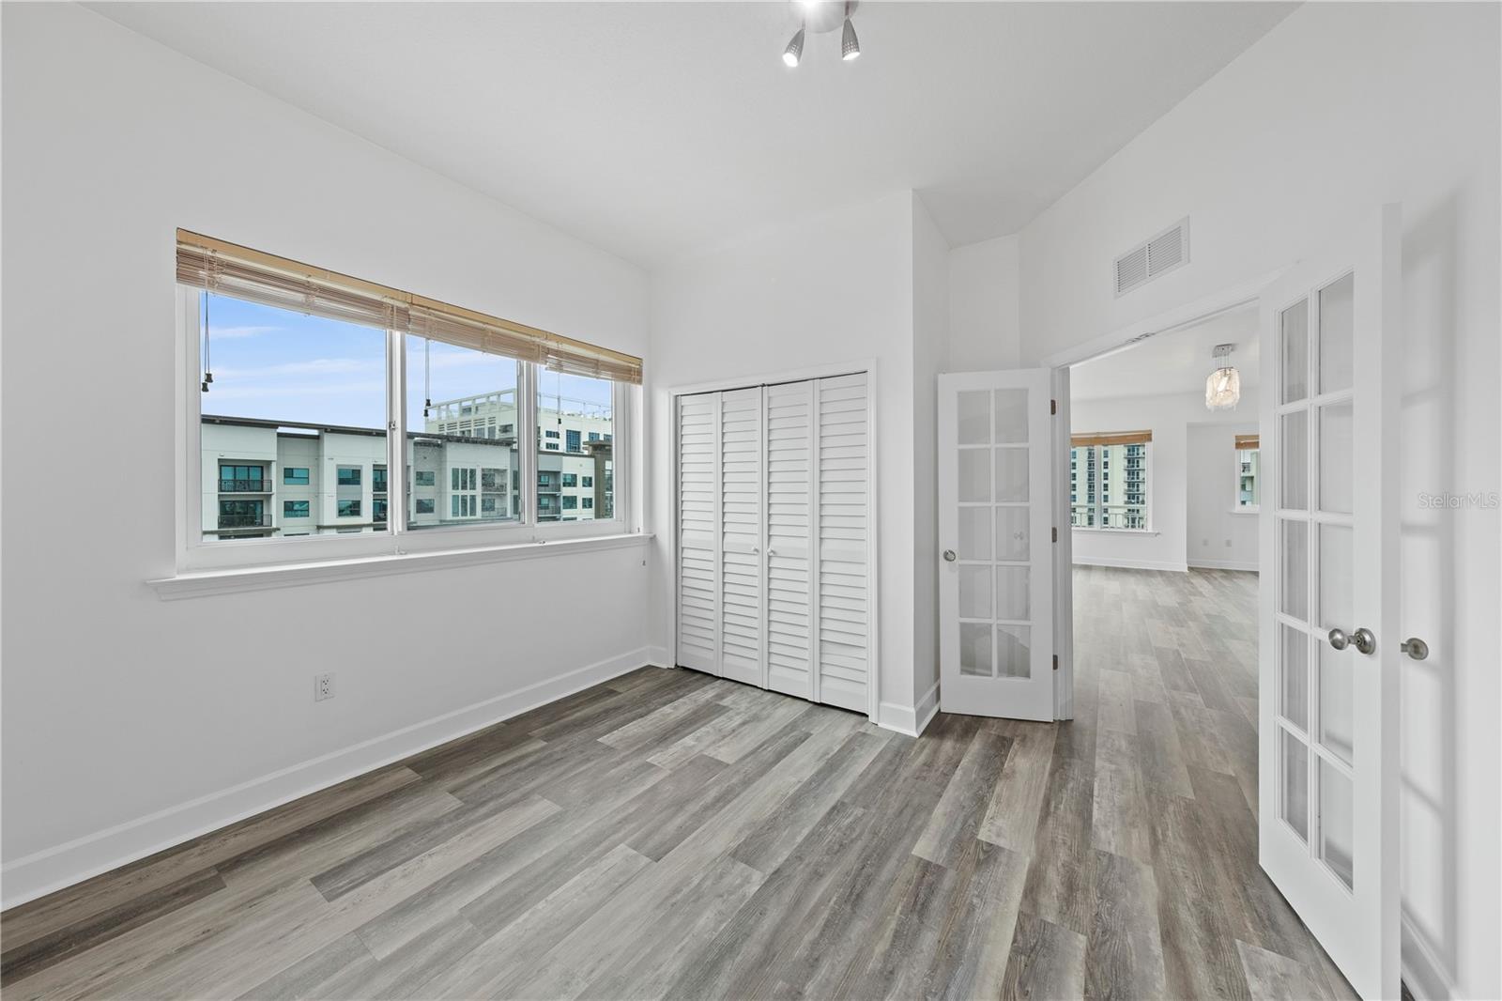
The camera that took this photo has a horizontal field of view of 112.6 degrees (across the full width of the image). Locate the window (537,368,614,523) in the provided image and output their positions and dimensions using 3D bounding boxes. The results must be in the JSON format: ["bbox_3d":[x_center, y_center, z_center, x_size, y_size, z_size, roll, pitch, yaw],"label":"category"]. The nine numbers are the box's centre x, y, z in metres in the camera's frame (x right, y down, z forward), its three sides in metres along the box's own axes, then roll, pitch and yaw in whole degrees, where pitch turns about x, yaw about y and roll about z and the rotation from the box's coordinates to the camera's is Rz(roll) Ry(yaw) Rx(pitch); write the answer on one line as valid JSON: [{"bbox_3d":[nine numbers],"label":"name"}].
[{"bbox_3d":[-1.228,-0.400,3.536,0.050,1.100,0.660,0,1,35],"label":"window"}]

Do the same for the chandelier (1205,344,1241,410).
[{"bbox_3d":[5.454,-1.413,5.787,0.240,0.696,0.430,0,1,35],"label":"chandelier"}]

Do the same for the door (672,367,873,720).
[{"bbox_3d":[0.059,0.253,3.357,1.520,2.010,0.045,0,1,35],"label":"door"}]

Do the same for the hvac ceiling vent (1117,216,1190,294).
[{"bbox_3d":[1.824,-1.099,2.296,0.020,0.198,0.375,0,0,-7],"label":"hvac ceiling vent"}]

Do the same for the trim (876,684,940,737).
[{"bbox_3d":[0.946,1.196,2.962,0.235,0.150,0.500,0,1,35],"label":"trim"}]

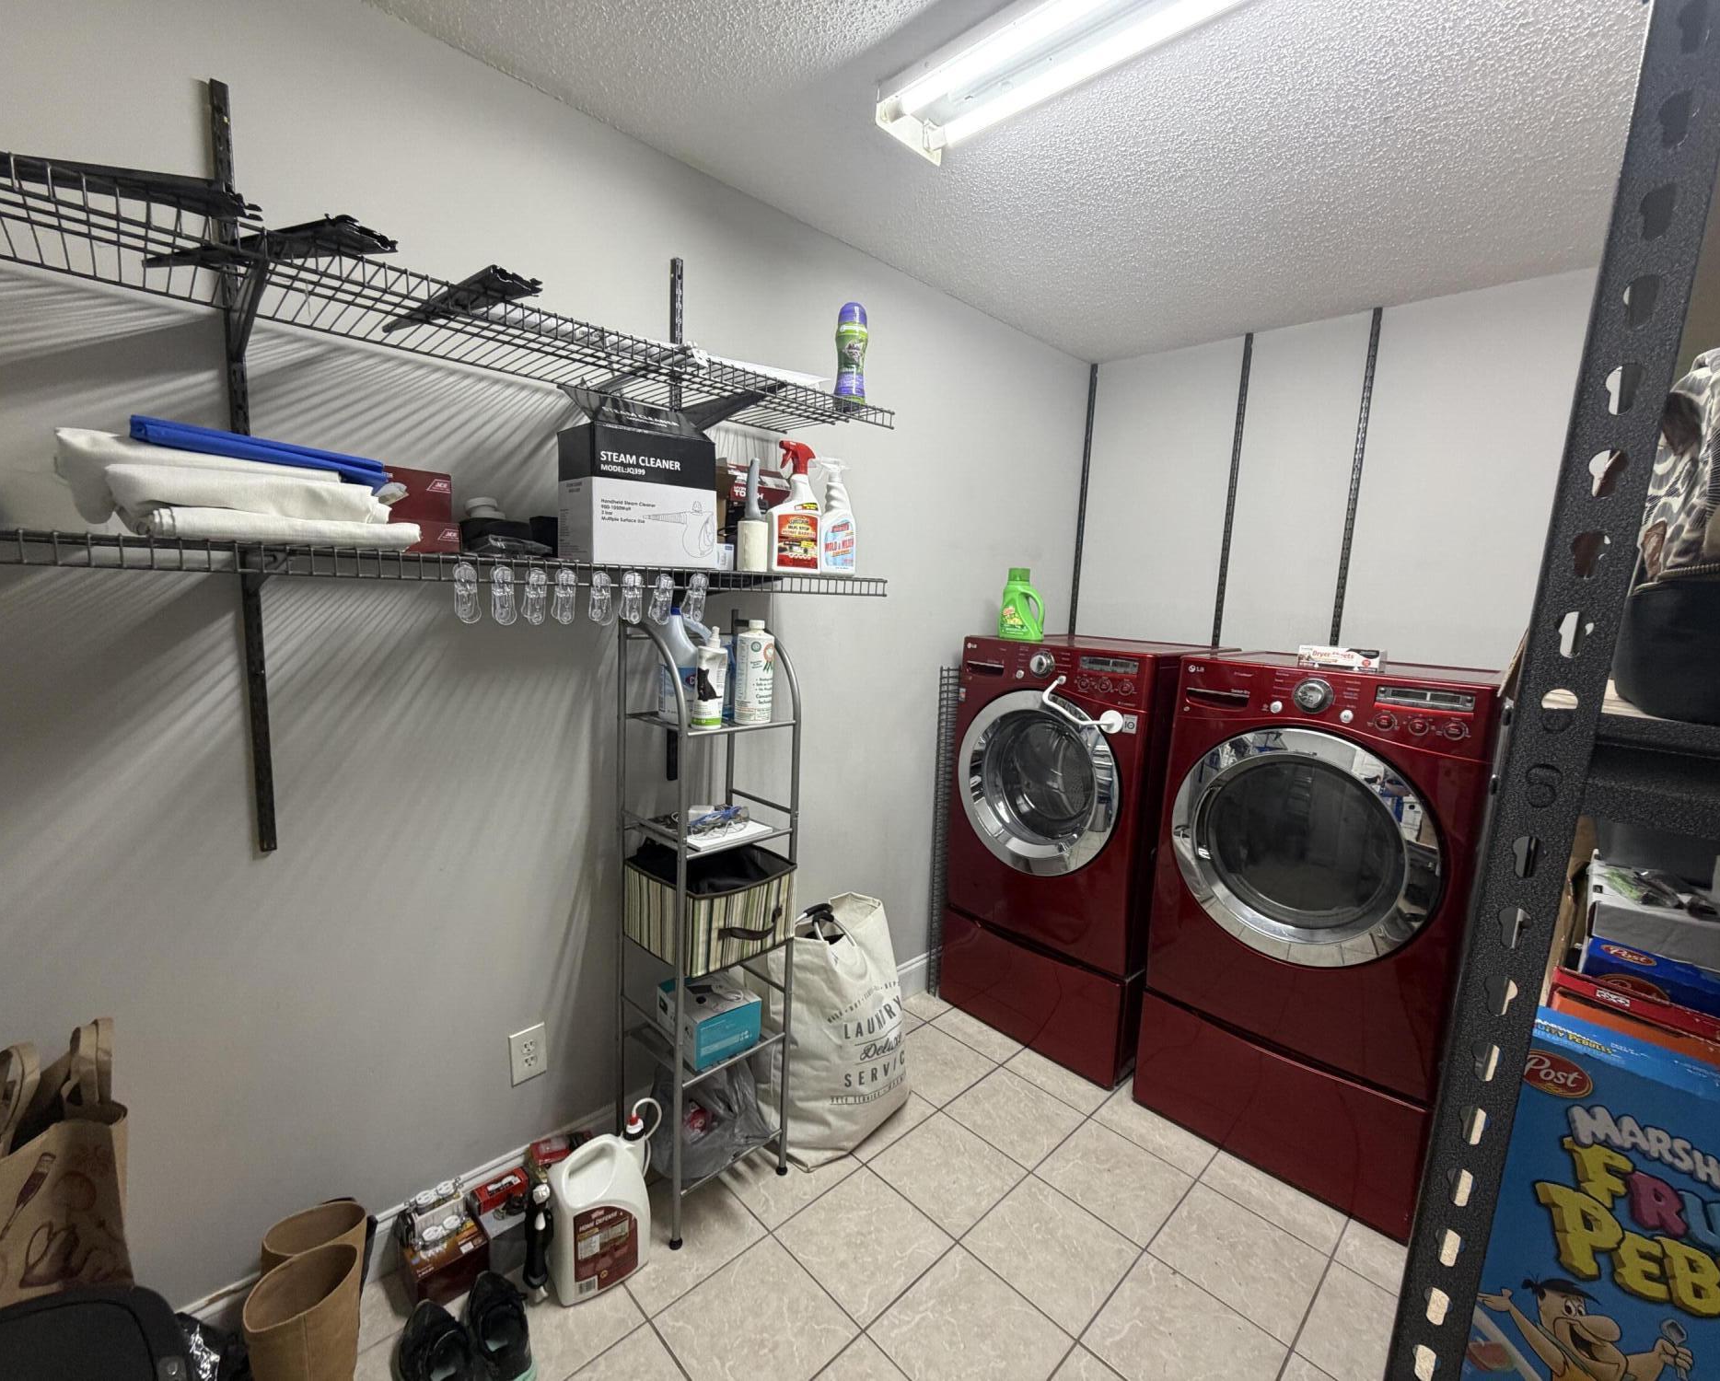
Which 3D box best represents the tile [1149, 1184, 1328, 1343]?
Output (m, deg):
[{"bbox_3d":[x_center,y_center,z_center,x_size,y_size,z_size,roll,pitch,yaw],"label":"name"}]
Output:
[{"bbox_3d":[0.887,1.324,1.744,0.305,0.012,0.305,-6,12,-44],"label":"tile"}]

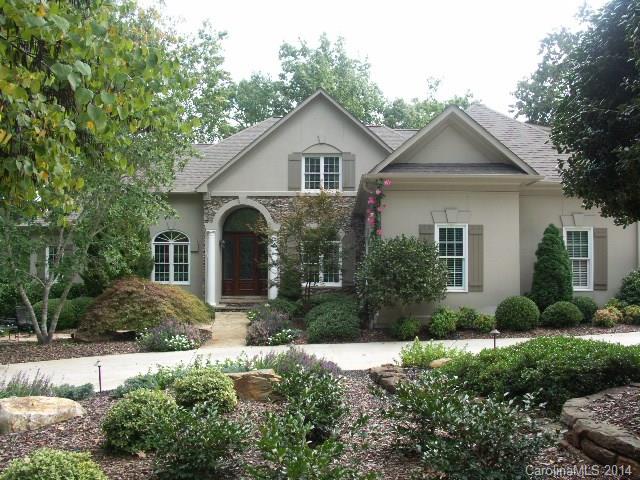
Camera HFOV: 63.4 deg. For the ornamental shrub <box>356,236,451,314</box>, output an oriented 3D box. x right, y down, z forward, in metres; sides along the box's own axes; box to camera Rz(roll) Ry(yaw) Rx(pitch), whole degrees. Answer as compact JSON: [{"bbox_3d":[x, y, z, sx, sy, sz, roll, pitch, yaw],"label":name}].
[{"bbox_3d":[2.295,0.987,14.400,2.500,2.280,2.100,0,-1,-4],"label":"ornamental shrub"}]

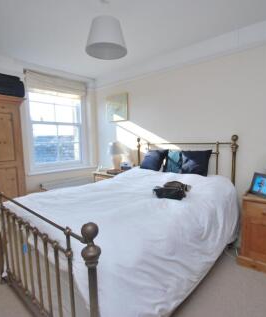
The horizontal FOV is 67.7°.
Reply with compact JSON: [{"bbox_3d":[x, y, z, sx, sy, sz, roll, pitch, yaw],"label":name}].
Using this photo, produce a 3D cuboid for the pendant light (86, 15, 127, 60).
[{"bbox_3d":[-0.244,-1.130,1.829,0.380,0.280,0.380,0,5,0],"label":"pendant light"}]

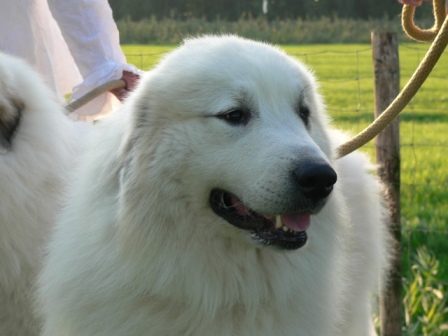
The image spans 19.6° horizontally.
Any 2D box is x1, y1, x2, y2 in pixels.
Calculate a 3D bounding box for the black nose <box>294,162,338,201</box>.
[{"bbox_3d":[0.108,0.016,1.550,0.046,0.040,0.034,0,12,-35],"label":"black nose"}]

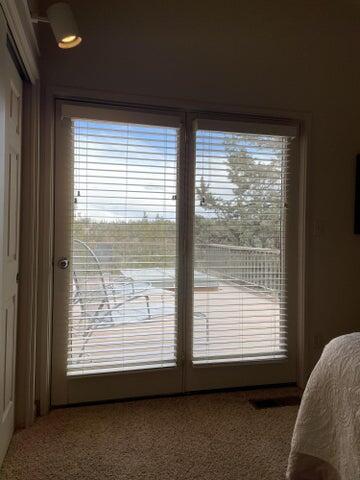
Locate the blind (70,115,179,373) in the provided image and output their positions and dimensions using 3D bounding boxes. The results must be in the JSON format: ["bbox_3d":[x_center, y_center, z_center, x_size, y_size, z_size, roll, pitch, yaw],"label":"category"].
[{"bbox_3d":[-0.375,0.040,2.473,0.732,1.693,0.070,1,0,-13],"label":"blind"}]

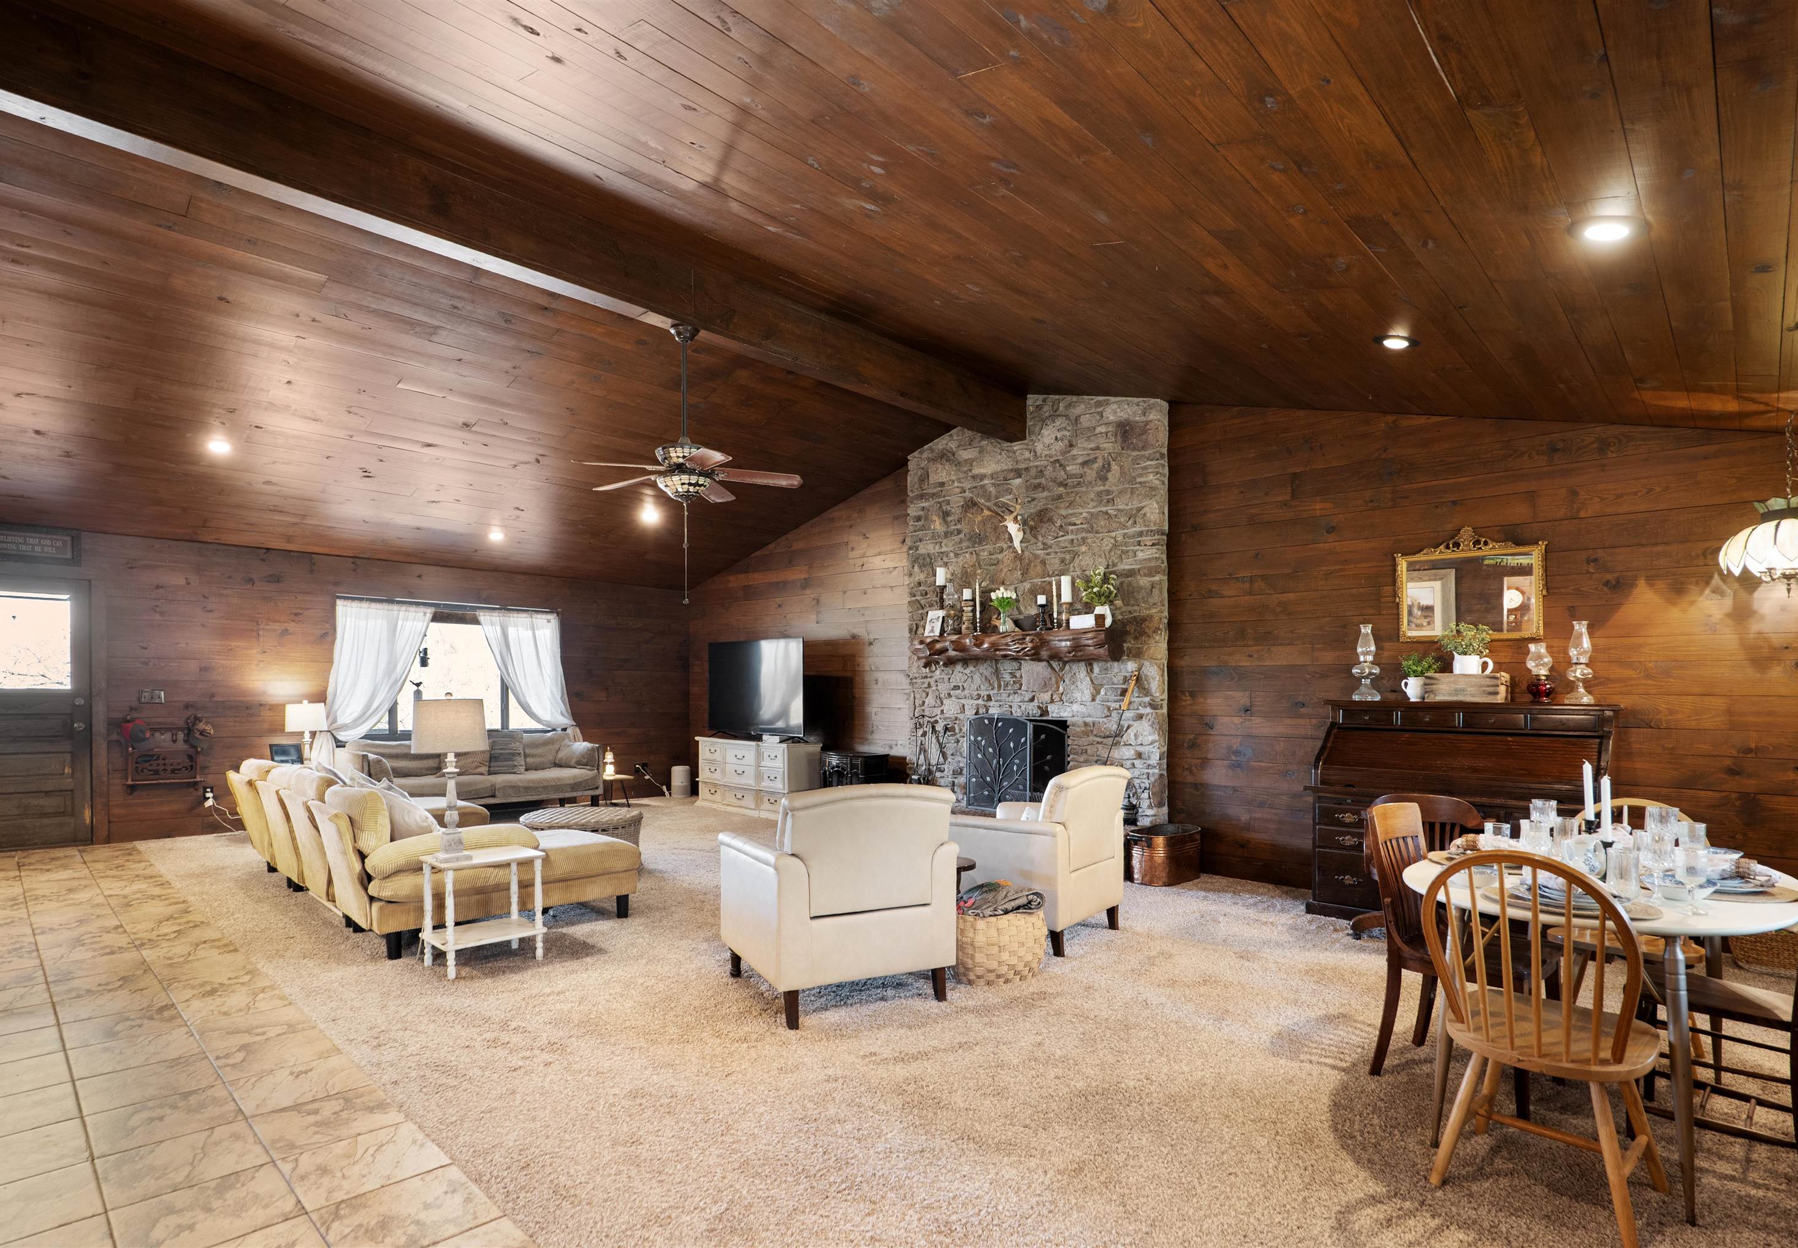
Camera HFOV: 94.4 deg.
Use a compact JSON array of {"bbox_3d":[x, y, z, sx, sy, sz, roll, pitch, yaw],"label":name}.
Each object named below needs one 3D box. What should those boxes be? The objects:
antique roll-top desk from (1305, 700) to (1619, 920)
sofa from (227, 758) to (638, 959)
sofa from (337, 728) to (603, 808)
[{"bbox_3d":[3.113,1.063,4.626,1.422,1.219,0.660,-4,-6,43],"label":"antique roll-top desk"},{"bbox_3d":[-3.060,1.263,5.152,1.605,0.812,2.783,5,-6,-45],"label":"sofa"},{"bbox_3d":[-4.318,1.523,8.519,0.934,0.782,2.184,-4,-6,44],"label":"sofa"}]

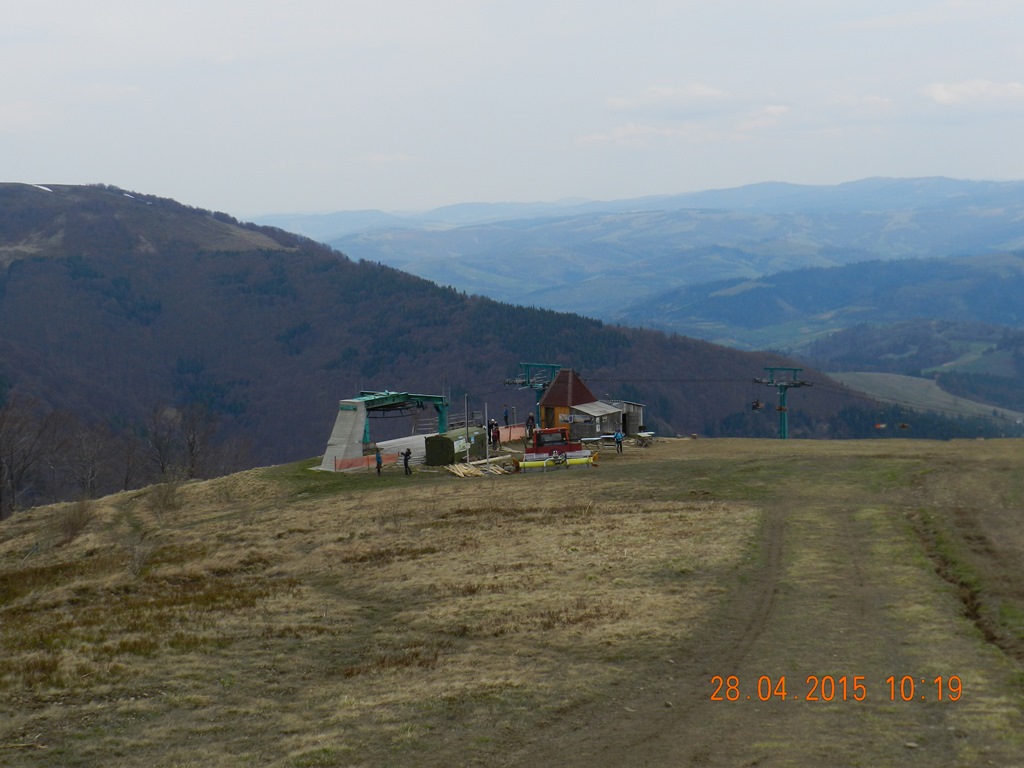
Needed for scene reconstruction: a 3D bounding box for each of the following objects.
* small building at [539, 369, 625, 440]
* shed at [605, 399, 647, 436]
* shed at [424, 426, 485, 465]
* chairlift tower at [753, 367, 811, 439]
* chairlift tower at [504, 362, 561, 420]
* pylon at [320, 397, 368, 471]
[{"bbox_3d":[5.129,1.256,117.476,5.350,5.200,3.800,3,9,37],"label":"small building"},{"bbox_3d":[8.241,2.383,117.969,2.500,2.650,2.800,3,9,37],"label":"shed"},{"bbox_3d":[-3.813,4.175,108.852,2.350,2.100,4.200,3,8,33],"label":"shed"},{"bbox_3d":[27.843,2.485,160.500,4.400,8.200,3.800,3,9,37],"label":"chairlift tower"},{"bbox_3d":[2.355,1.013,124.317,4.300,5.200,3.800,3,9,37],"label":"chairlift tower"},{"bbox_3d":[-11.489,3.413,107.487,1.600,4.450,3.000,3,9,37],"label":"pylon"}]

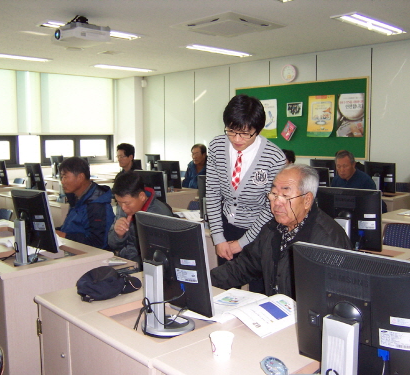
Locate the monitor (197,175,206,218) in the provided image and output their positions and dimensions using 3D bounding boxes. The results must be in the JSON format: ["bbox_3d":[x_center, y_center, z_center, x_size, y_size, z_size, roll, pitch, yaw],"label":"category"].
[{"bbox_3d":[0.104,0.088,3.660,0.375,0.390,0.200,6,8,44],"label":"monitor"}]

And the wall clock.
[{"bbox_3d":[1.305,-1.785,7.458,0.045,0.275,0.275,-6,9,-43],"label":"wall clock"}]

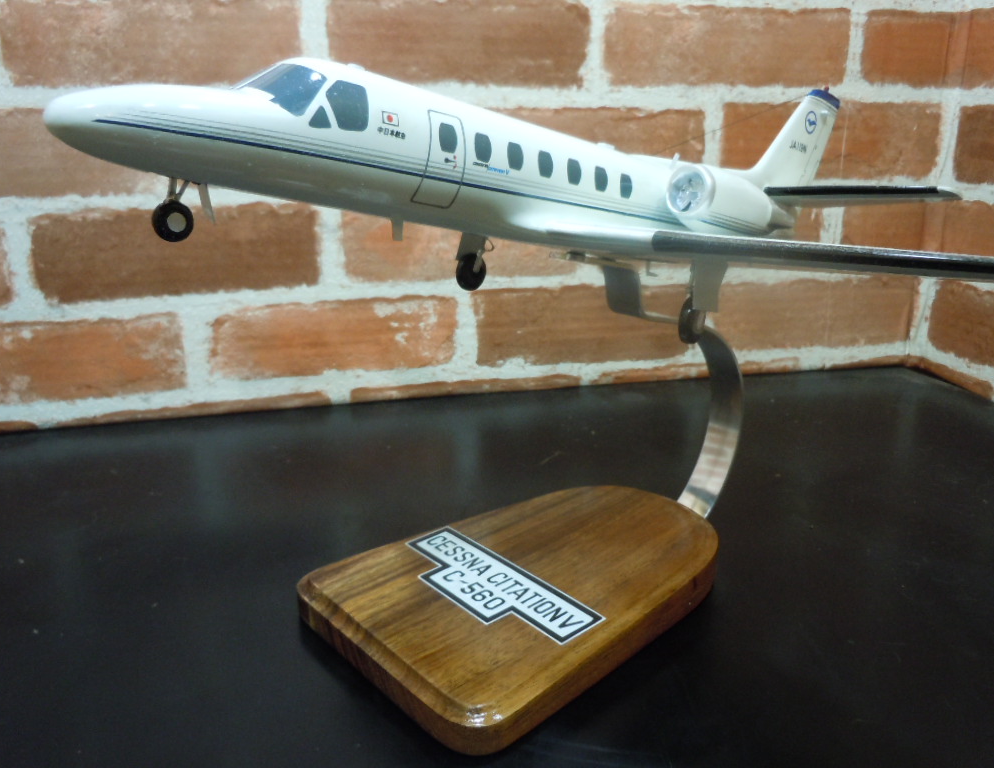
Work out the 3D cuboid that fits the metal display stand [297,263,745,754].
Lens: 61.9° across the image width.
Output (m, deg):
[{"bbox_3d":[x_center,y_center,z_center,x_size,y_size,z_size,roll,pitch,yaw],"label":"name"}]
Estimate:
[{"bbox_3d":[0.037,0.022,0.379,0.236,0.154,0.131,-15,23,-38],"label":"metal display stand"}]

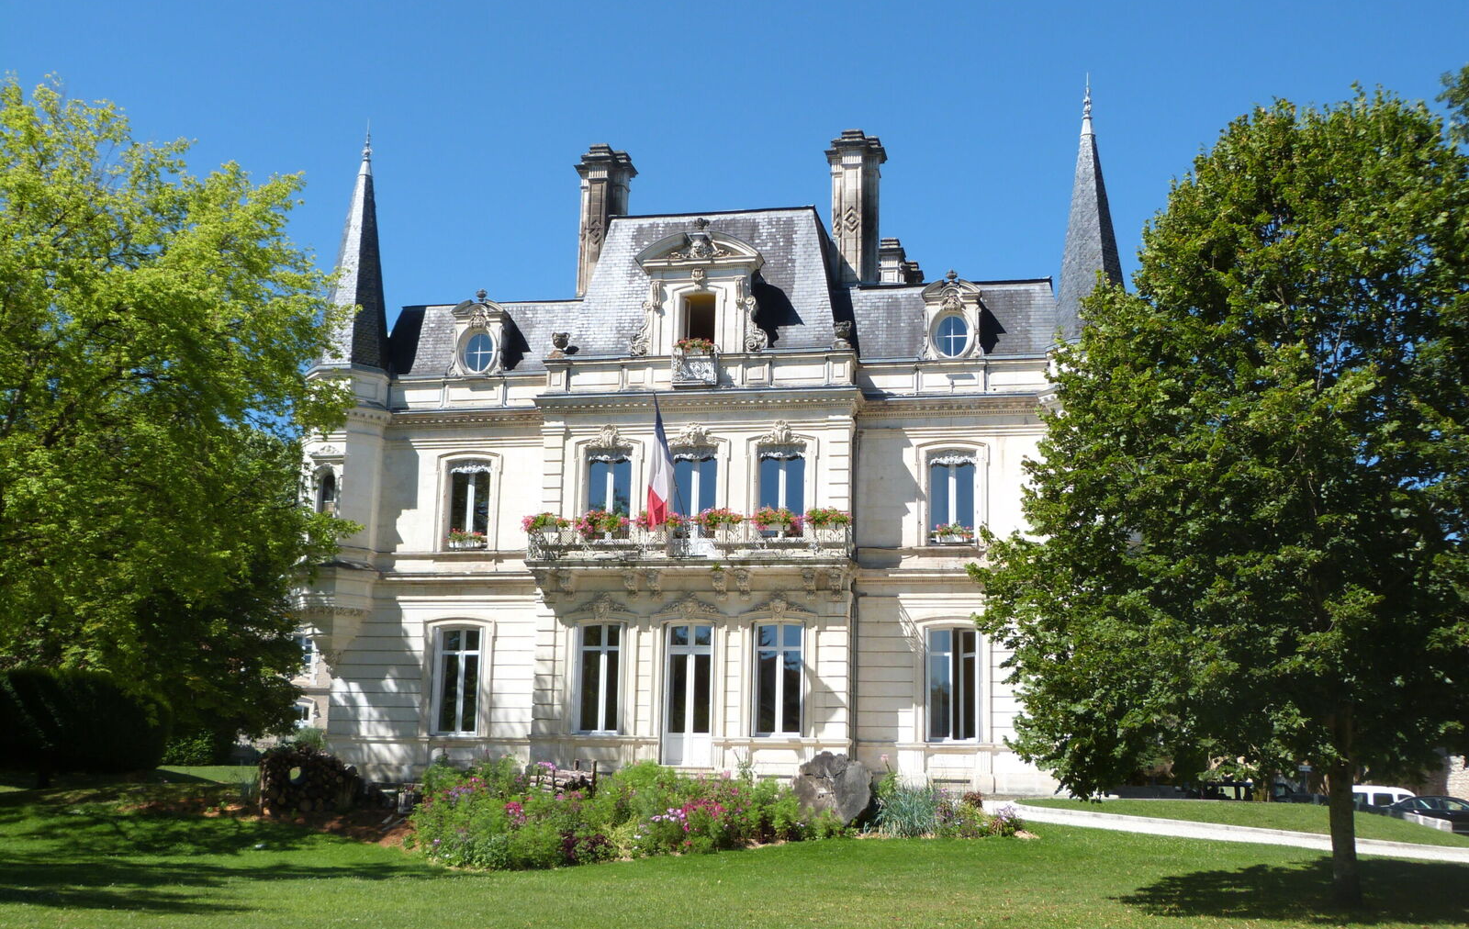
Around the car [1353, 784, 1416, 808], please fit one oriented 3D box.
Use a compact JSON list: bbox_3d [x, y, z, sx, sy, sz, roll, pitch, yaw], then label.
[{"bbox_3d":[23.241,12.325,65.000,4.100,1.800,1.700,-1,-11,13],"label":"car"}]

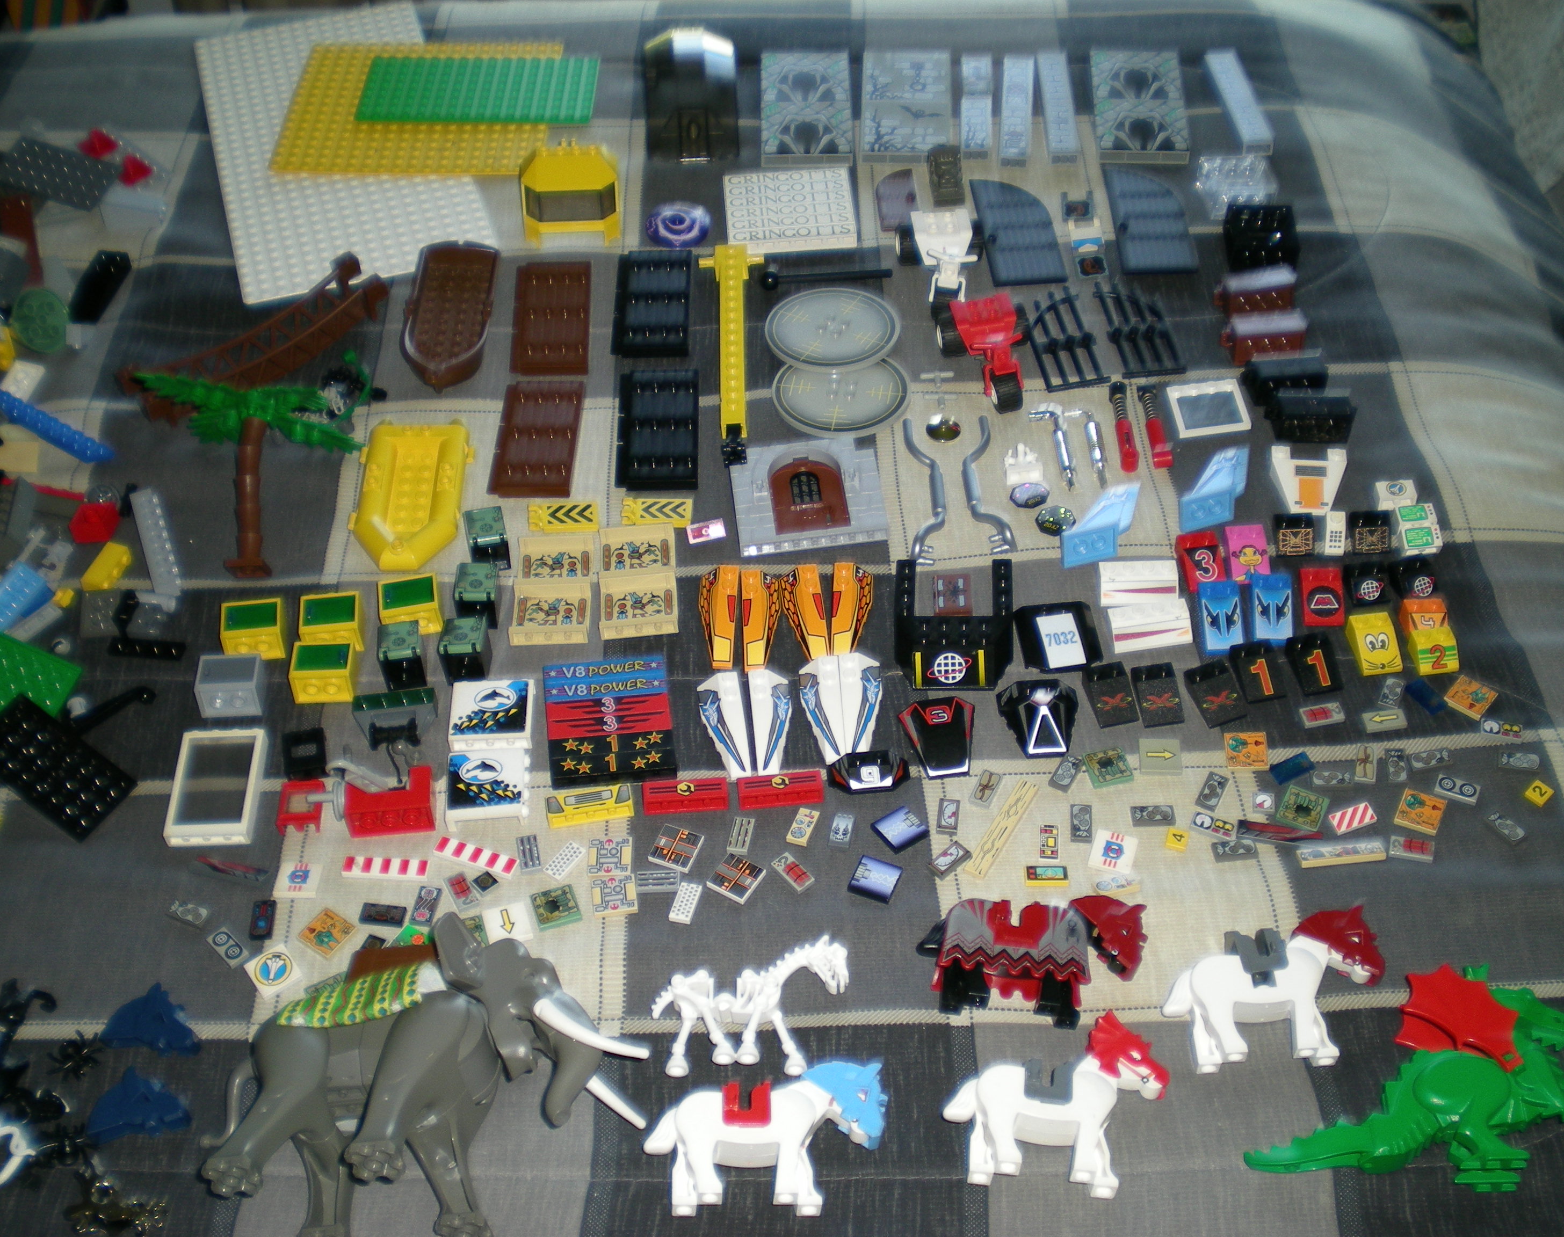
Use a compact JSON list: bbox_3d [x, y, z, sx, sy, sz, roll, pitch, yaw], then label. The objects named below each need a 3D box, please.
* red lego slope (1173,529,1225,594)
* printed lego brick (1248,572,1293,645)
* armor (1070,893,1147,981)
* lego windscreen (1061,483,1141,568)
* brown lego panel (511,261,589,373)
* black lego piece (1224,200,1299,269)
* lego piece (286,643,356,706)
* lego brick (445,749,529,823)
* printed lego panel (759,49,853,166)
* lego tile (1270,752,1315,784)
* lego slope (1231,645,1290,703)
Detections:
[{"bbox_3d":[0.180,-0.025,0.776,0.016,0.011,0.024,-6,50,-5],"label":"red lego slope"},{"bbox_3d":[0.204,-0.004,0.753,0.016,0.011,0.032,3,49,3],"label":"printed lego brick"},{"bbox_3d":[0.117,0.114,0.648,0.029,0.013,0.035,6,49,6],"label":"armor"},{"bbox_3d":[0.140,-0.044,0.790,0.049,0.016,0.036,-11,40,-9],"label":"lego windscreen"},{"bbox_3d":[-0.112,-0.147,0.884,0.037,0.005,0.073,-2,53,-1],"label":"brown lego panel"},{"bbox_3d":[0.236,-0.187,0.890,0.033,0.021,0.029,2,49,4],"label":"black lego piece"},{"bbox_3d":[-0.187,0.022,0.741,0.024,0.016,0.021,-2,45,-5],"label":"lego piece"},{"bbox_3d":[-0.113,0.066,0.700,0.030,0.008,0.032,-4,46,-5],"label":"lego brick"},{"bbox_3d":[0.013,-0.278,0.987,0.048,0.008,0.098,0,49,0],"label":"printed lego panel"},{"bbox_3d":[0.196,0.057,0.693,0.016,0.003,0.008,-20,51,-15],"label":"lego tile"},{"bbox_3d":[0.195,0.021,0.739,0.016,0.011,0.024,-8,50,-7],"label":"lego slope"}]

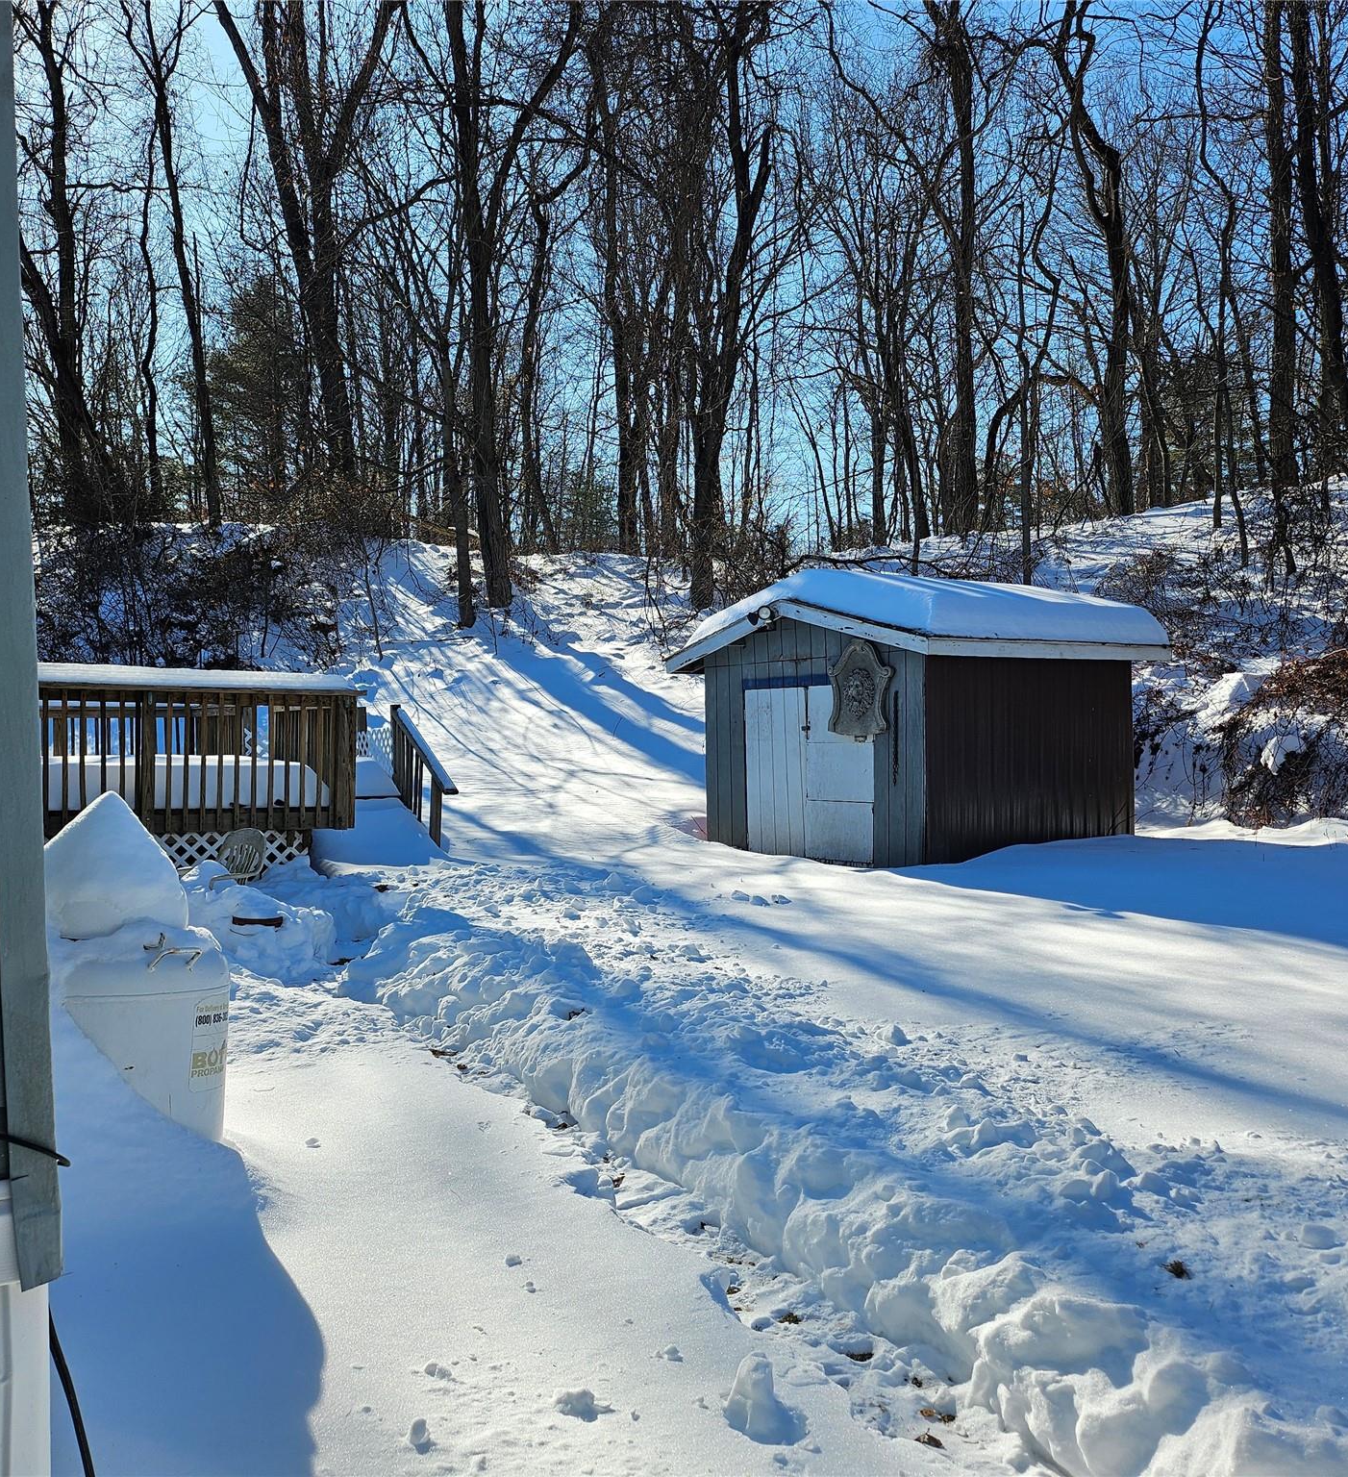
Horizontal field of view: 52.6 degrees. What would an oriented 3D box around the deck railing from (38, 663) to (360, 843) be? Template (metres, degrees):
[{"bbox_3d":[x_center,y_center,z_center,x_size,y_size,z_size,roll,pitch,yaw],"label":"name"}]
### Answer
[{"bbox_3d":[-3.660,0.145,10.320,2.600,1.150,0.170,-1,4,-27],"label":"deck railing"}]

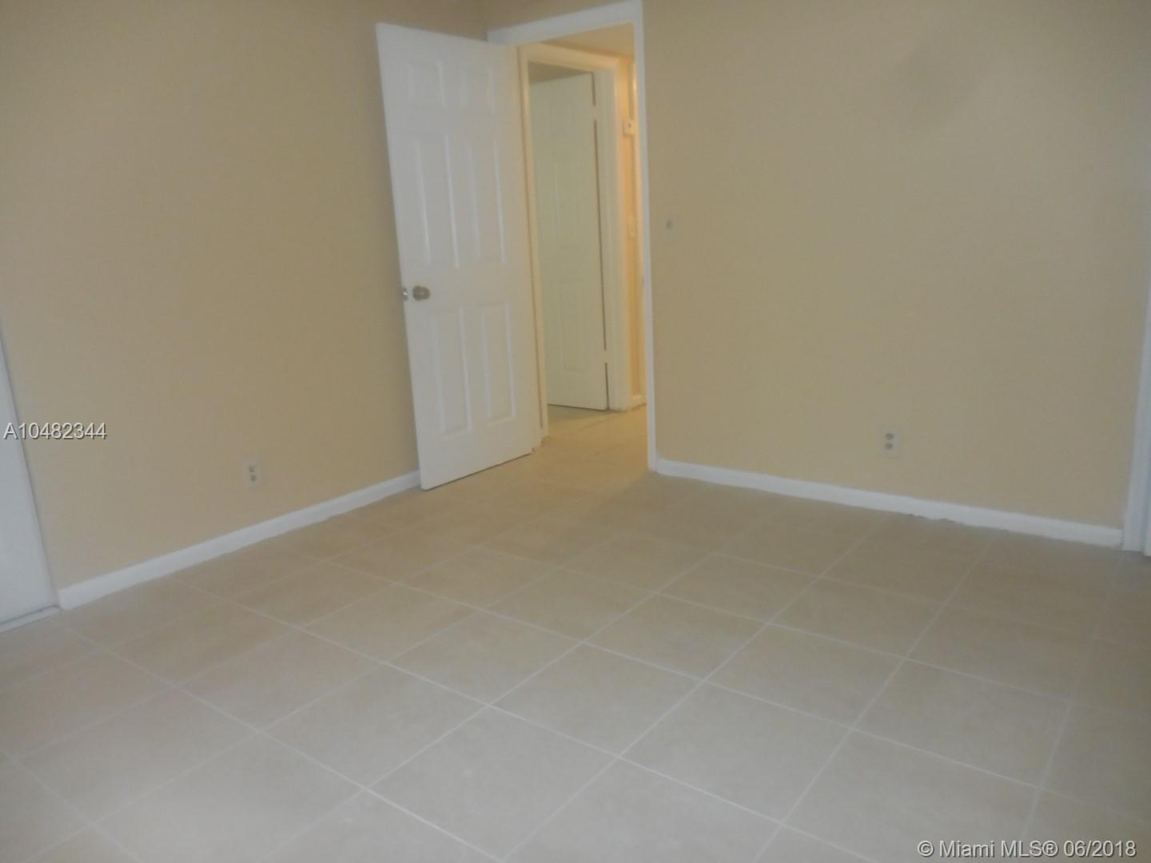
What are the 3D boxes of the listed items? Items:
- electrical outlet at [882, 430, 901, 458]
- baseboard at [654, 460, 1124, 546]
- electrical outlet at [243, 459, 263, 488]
[{"bbox_3d":[1.286,0.051,3.392,0.070,0.114,0.010,8,17,37],"label":"electrical outlet"},{"bbox_3d":[1.177,0.275,3.537,1.933,0.075,0.015,8,17,37],"label":"baseboard"},{"bbox_3d":[-1.313,0.173,3.392,0.010,0.114,0.070,7,17,36],"label":"electrical outlet"}]

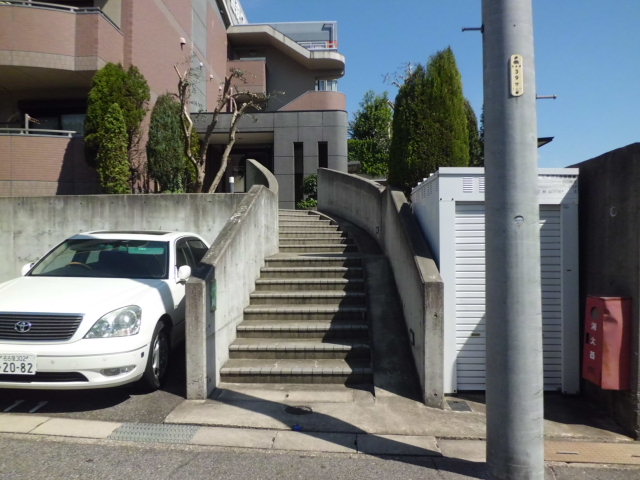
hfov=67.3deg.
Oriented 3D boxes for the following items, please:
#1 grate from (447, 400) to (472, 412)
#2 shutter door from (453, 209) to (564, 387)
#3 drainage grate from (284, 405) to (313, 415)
[{"bbox_3d":[1.306,1.566,4.500,0.195,0.030,0.270,0,-1,5],"label":"grate"},{"bbox_3d":[1.874,0.558,4.780,1.065,1.880,0.060,0,-1,1],"label":"shutter door"},{"bbox_3d":[-0.185,1.510,4.230,0.245,0.030,0.245,0,-1,0],"label":"drainage grate"}]

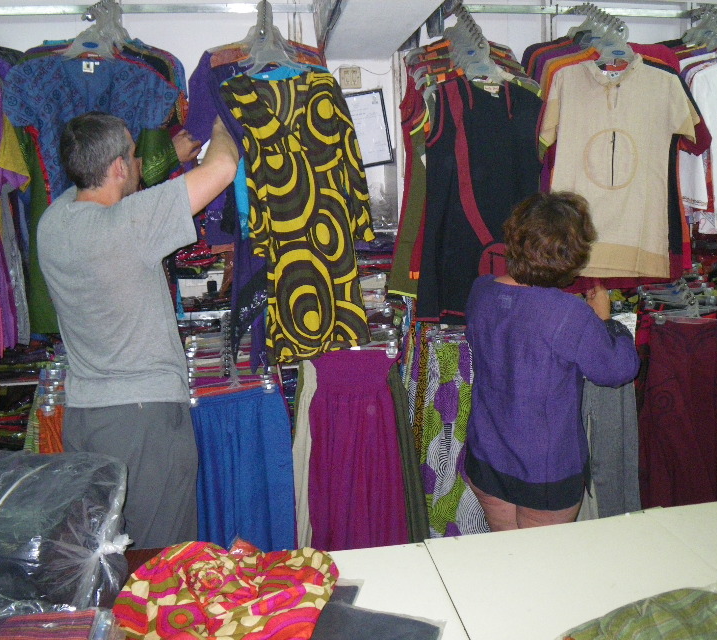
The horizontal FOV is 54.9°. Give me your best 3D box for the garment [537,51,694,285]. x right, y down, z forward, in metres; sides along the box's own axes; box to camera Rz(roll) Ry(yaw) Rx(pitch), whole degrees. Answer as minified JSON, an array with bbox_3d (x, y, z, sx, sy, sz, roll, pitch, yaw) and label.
[{"bbox_3d":[0.879,-0.512,2.352,0.500,0.720,0.120,1,8,8],"label":"garment"}]

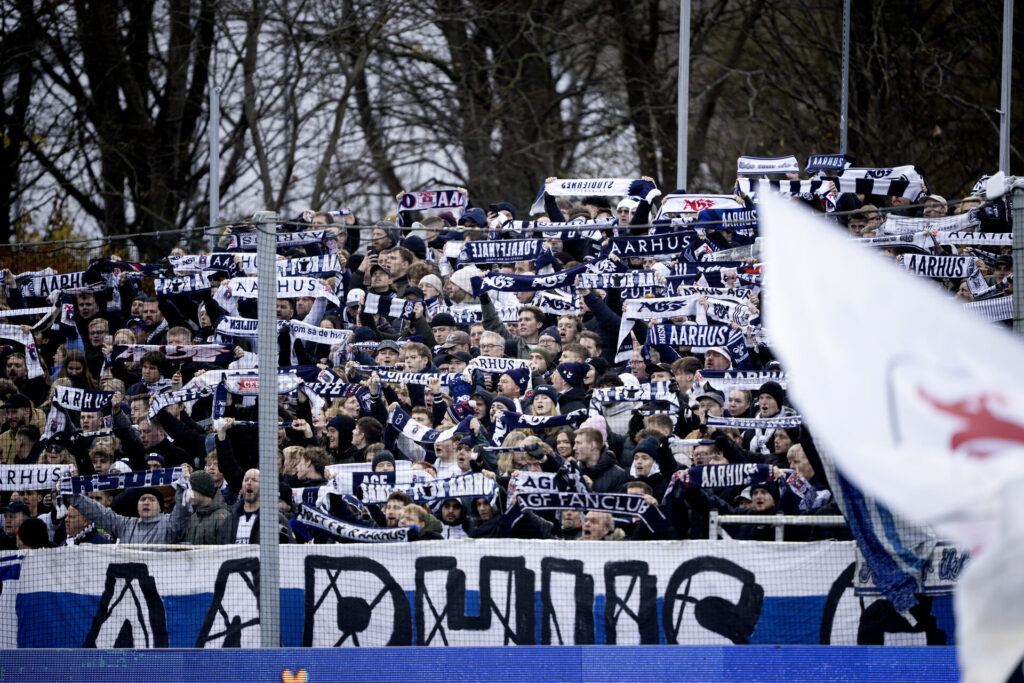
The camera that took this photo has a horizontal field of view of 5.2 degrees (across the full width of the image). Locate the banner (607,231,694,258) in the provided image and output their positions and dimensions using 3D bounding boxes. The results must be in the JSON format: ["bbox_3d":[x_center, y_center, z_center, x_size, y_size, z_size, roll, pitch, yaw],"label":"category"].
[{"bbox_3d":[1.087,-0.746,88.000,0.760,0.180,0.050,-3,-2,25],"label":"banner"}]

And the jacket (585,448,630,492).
[{"bbox_3d":[0.670,1.117,81.500,0.380,0.720,0.560,1,-2,-37],"label":"jacket"}]

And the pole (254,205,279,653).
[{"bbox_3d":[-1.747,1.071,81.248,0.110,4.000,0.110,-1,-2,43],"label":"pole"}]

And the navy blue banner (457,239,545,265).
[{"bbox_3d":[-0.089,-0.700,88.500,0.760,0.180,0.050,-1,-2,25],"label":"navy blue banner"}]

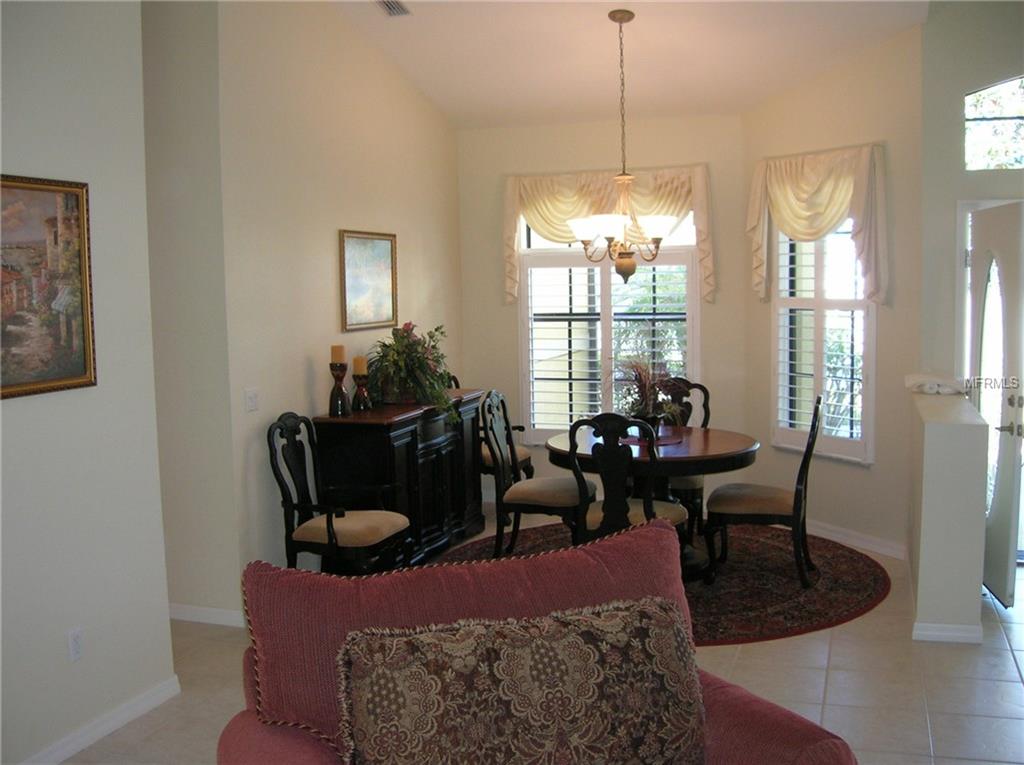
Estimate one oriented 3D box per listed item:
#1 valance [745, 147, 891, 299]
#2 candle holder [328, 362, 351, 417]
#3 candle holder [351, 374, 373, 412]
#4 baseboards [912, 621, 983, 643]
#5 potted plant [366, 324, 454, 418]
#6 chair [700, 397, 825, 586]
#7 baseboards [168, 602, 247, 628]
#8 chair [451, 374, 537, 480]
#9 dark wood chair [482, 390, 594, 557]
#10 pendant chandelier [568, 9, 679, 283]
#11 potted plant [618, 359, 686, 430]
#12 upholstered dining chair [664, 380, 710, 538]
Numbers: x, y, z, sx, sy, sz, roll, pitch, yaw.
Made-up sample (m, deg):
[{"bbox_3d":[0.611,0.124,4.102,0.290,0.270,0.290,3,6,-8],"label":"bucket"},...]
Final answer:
[{"bbox_3d":[1.911,-0.975,6.395,0.130,0.950,1.180,-4,6,-25],"label":"valance"},{"bbox_3d":[-0.985,0.034,5.702,0.120,0.295,0.120,-1,6,0],"label":"candle holder"},{"bbox_3d":[-0.903,0.059,6.001,0.123,0.213,0.123,-1,6,0],"label":"candle holder"},{"bbox_3d":[1.983,1.137,4.571,0.298,0.083,0.016,1,6,20],"label":"baseboards"},{"bbox_3d":[-0.621,-0.072,6.146,0.510,0.560,0.530,1,6,20],"label":"potted plant"},{"bbox_3d":[1.438,0.591,5.712,0.605,1.040,0.510,1,6,21],"label":"chair"},{"bbox_3d":[-1.550,1.171,5.067,0.480,0.082,0.016,1,6,20],"label":"baseboards"},{"bbox_3d":[-0.173,0.459,7.210,0.620,1.060,0.600,1,6,19],"label":"chair"},{"bbox_3d":[0.189,0.576,6.061,0.605,1.045,0.510,0,6,14],"label":"dark wood chair"},{"bbox_3d":[0.650,-1.367,5.864,0.640,1.571,0.640,-1,6,0],"label":"pendant chandelier"},{"bbox_3d":[0.823,0.097,5.904,0.390,0.476,0.370,-1,6,0],"label":"potted plant"},{"bbox_3d":[1.029,0.515,6.465,0.500,1.050,0.610,1,6,20],"label":"upholstered dining chair"}]

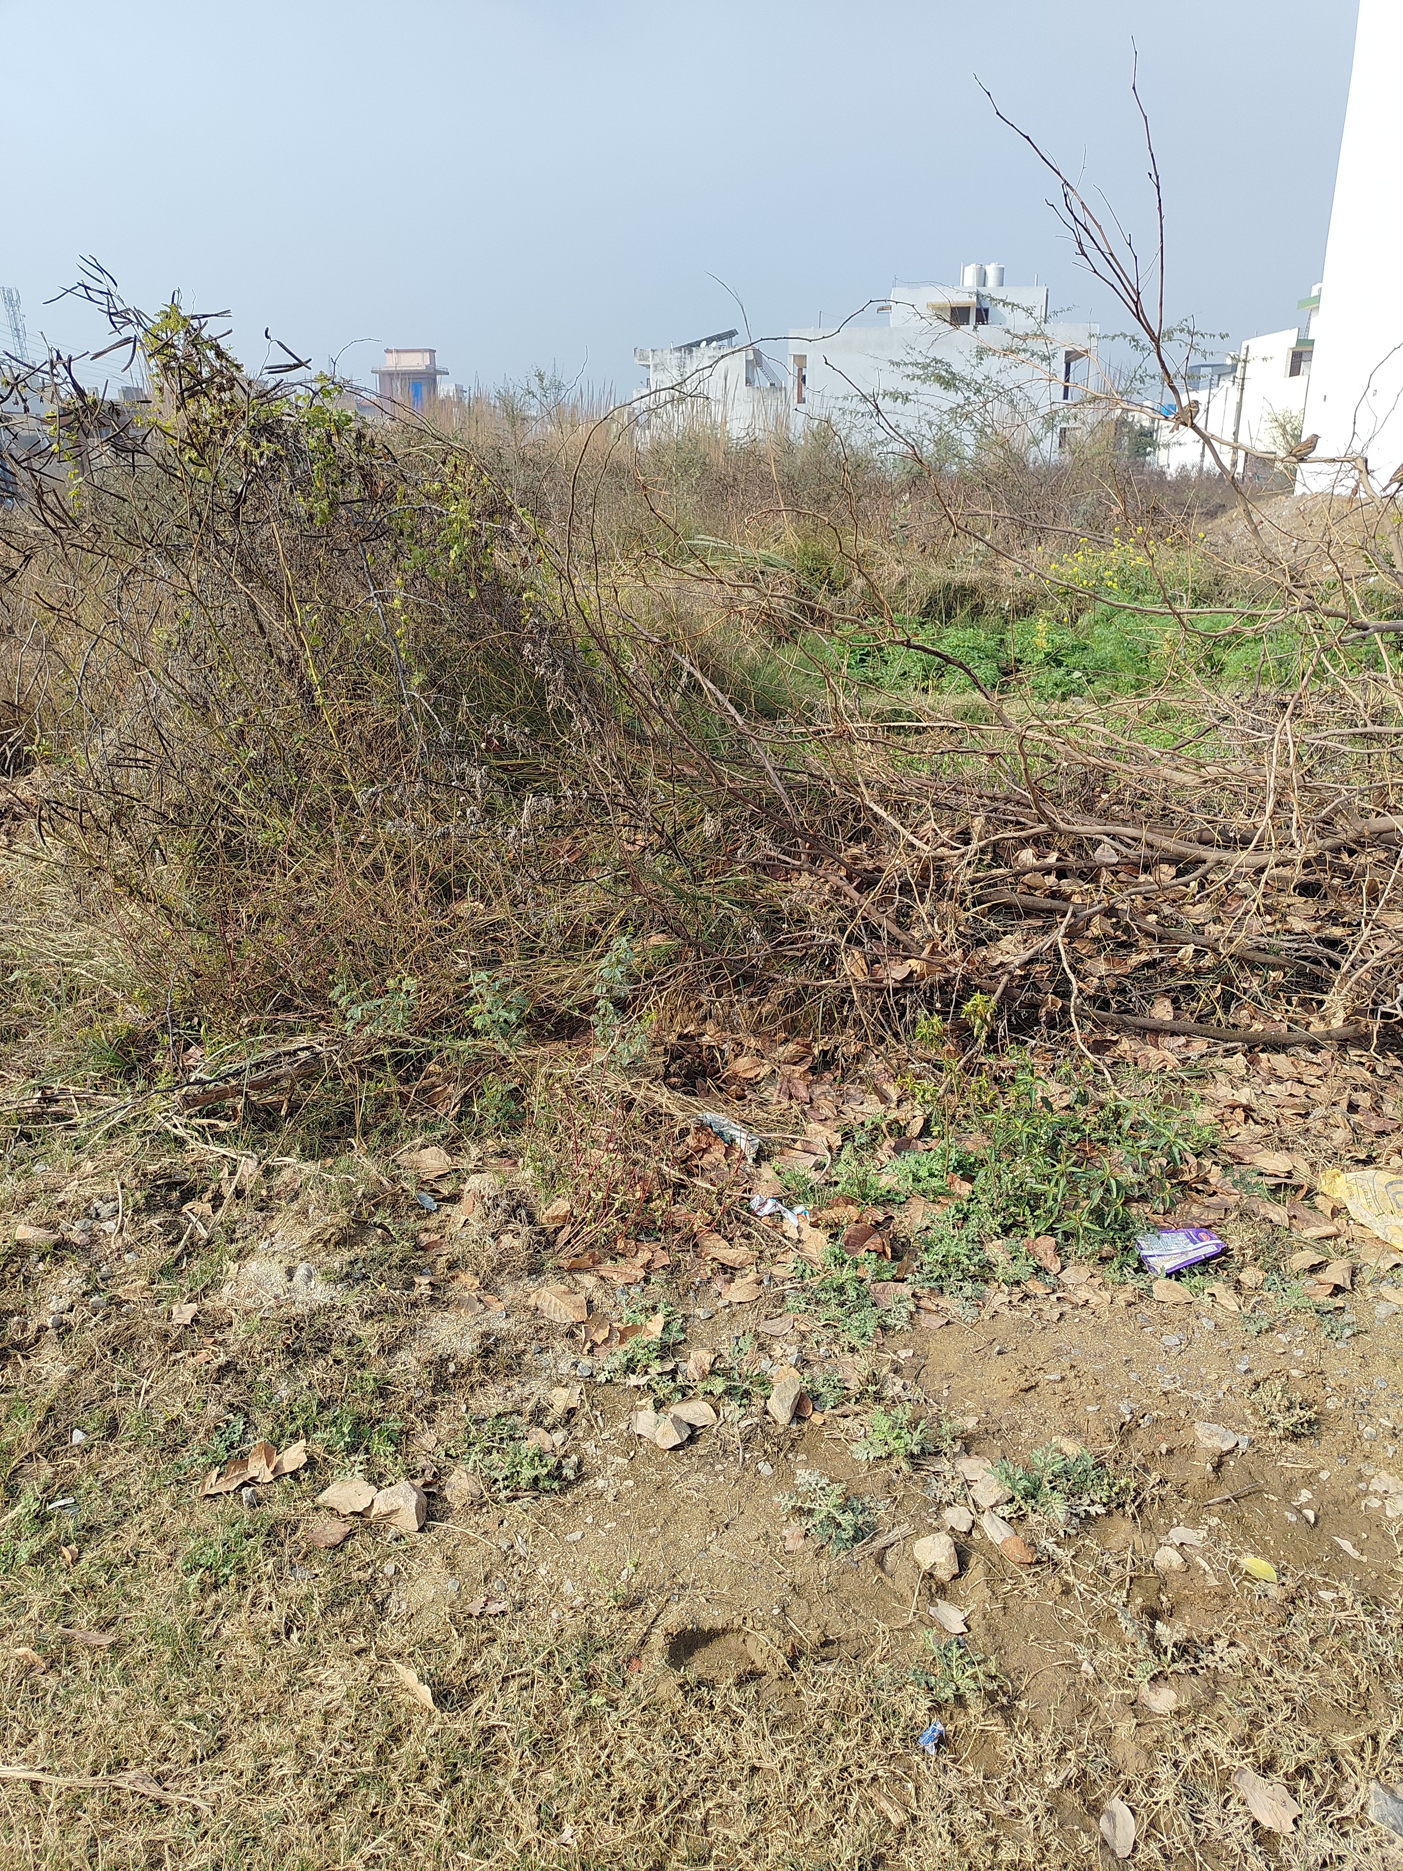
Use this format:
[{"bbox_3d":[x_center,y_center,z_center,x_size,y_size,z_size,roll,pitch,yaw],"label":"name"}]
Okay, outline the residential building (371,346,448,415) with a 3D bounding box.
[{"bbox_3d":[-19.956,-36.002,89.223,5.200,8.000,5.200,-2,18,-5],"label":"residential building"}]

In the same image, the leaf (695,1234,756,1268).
[{"bbox_3d":[0.047,0.648,2.678,0.138,0.030,0.064,12,21,32],"label":"leaf"}]

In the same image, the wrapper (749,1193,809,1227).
[{"bbox_3d":[0.167,0.598,2.826,0.143,0.035,0.076,8,19,23],"label":"wrapper"}]

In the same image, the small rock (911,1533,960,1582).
[{"bbox_3d":[0.338,0.898,1.874,0.068,0.046,0.061,0,18,0],"label":"small rock"}]

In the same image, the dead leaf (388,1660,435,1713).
[{"bbox_3d":[-0.376,0.967,1.673,0.100,0.025,0.032,18,28,41],"label":"dead leaf"}]

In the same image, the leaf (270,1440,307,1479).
[{"bbox_3d":[-0.651,0.825,2.042,0.058,0.040,0.055,-1,21,0],"label":"leaf"}]

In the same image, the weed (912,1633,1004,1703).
[{"bbox_3d":[0.331,0.941,1.666,0.120,0.055,0.090,-1,21,0],"label":"weed"}]

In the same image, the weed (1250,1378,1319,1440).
[{"bbox_3d":[0.979,0.795,2.178,0.113,0.062,0.113,0,18,0],"label":"weed"}]

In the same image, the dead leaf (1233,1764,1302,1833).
[{"bbox_3d":[0.666,1.022,1.537,0.047,0.020,0.083,-7,19,-22],"label":"dead leaf"}]

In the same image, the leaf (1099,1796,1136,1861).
[{"bbox_3d":[0.483,1.030,1.500,0.035,0.025,0.069,7,19,20],"label":"leaf"}]

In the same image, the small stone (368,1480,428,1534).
[{"bbox_3d":[-0.456,0.858,1.949,0.085,0.052,0.075,0,18,0],"label":"small stone"}]

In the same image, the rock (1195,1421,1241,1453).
[{"bbox_3d":[0.848,0.825,2.135,0.075,0.030,0.057,8,19,23],"label":"rock"}]

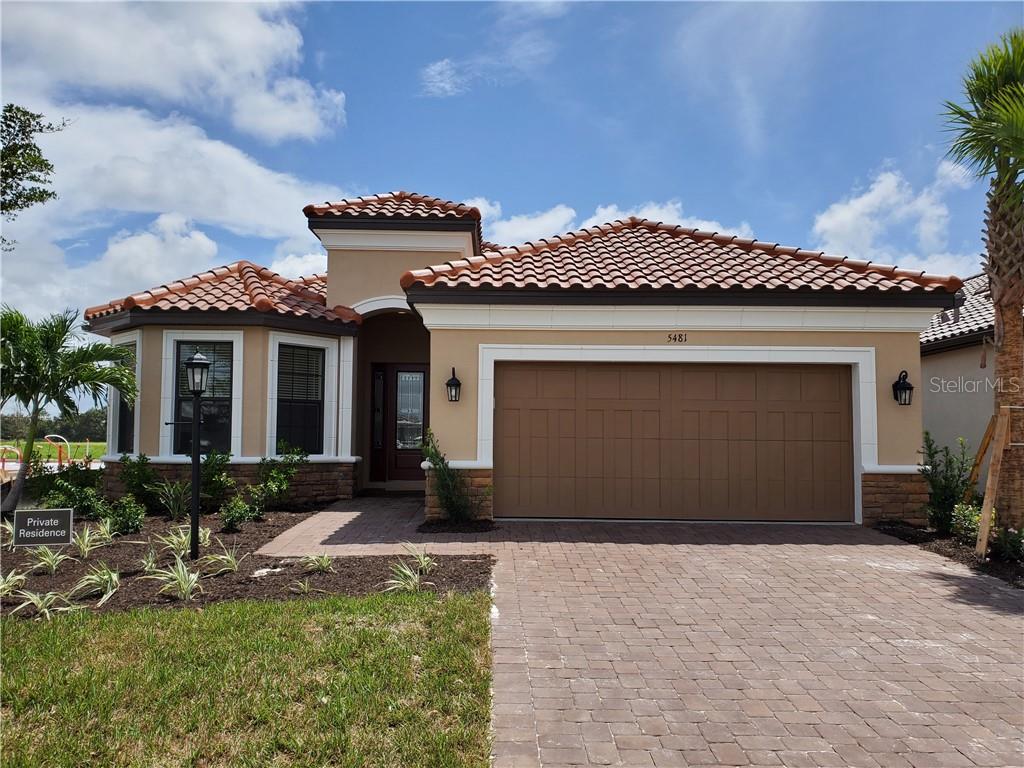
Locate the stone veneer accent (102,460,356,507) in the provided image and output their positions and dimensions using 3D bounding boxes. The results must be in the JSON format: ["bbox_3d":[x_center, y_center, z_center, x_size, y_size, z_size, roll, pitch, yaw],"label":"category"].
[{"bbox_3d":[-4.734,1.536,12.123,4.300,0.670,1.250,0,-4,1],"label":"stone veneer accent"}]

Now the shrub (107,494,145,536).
[{"bbox_3d":[-4.731,1.597,9.414,0.460,0.484,0.460,0,-4,1],"label":"shrub"}]

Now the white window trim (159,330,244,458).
[{"bbox_3d":[-4.895,0.157,12.181,1.289,1.994,0.100,0,-3,1],"label":"white window trim"}]

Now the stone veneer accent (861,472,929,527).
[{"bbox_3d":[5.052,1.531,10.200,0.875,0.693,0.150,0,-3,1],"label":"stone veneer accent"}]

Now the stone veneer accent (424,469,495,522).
[{"bbox_3d":[-0.701,1.466,10.326,0.920,0.690,0.300,0,-4,1],"label":"stone veneer accent"}]

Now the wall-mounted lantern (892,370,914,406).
[{"bbox_3d":[5.167,0.057,10.164,0.210,0.455,0.260,0,-3,1],"label":"wall-mounted lantern"}]

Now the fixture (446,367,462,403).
[{"bbox_3d":[-0.769,0.012,10.272,0.204,0.460,0.260,0,-3,1],"label":"fixture"}]

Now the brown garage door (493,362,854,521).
[{"bbox_3d":[2.194,0.778,10.478,4.877,2.134,0.100,0,-4,1],"label":"brown garage door"}]

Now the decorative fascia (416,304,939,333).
[{"bbox_3d":[2.194,-0.873,10.301,6.996,0.306,0.200,0,-3,1],"label":"decorative fascia"}]

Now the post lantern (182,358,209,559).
[{"bbox_3d":[-3.238,0.726,7.868,0.265,2.150,0.265,0,-4,1],"label":"post lantern"}]

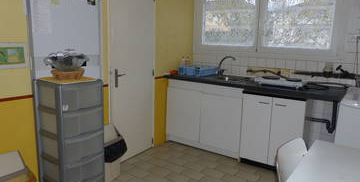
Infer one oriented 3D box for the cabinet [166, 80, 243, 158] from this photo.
[{"bbox_3d":[0.429,0.287,3.499,1.045,0.865,0.600,9,13,33],"label":"cabinet"}]

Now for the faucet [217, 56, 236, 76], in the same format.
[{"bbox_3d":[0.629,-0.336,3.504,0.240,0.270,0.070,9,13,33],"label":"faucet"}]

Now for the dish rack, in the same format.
[{"bbox_3d":[0.252,-0.289,3.657,0.370,0.105,0.380,9,13,33],"label":"dish rack"}]

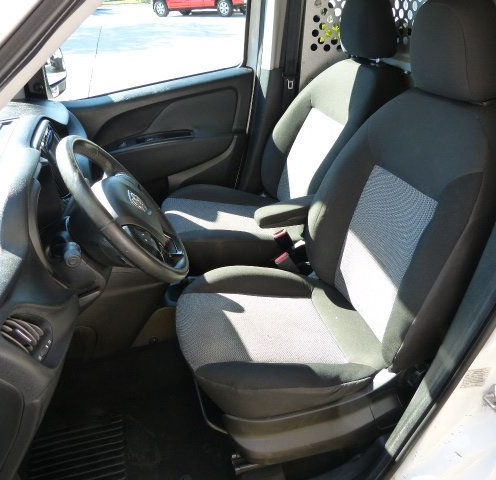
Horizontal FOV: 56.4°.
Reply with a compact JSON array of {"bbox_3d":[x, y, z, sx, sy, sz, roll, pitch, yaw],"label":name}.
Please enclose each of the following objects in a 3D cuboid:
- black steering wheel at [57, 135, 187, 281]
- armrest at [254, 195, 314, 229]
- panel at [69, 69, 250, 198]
[{"bbox_3d":[-0.271,-0.054,0.983,0.100,0.380,0.380,-37,32,7],"label":"black steering wheel"},{"bbox_3d":[0.160,-0.097,1.413,0.290,0.080,0.080,-11,31,-8],"label":"armrest"},{"bbox_3d":[-0.396,-0.425,2.026,0.860,0.610,0.130,-6,30,-11],"label":"panel"}]

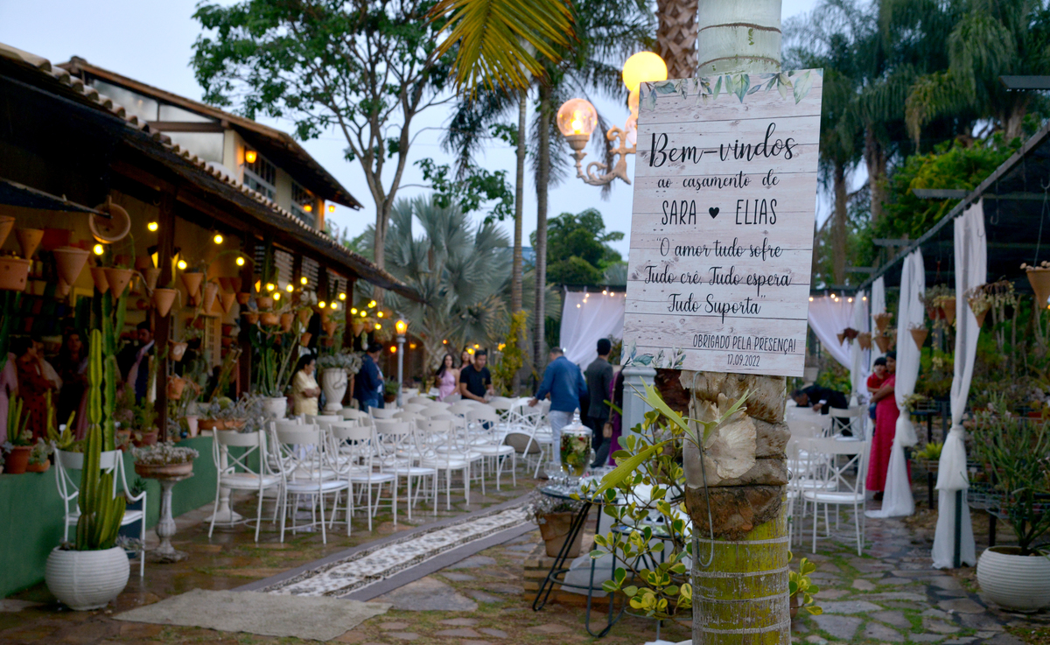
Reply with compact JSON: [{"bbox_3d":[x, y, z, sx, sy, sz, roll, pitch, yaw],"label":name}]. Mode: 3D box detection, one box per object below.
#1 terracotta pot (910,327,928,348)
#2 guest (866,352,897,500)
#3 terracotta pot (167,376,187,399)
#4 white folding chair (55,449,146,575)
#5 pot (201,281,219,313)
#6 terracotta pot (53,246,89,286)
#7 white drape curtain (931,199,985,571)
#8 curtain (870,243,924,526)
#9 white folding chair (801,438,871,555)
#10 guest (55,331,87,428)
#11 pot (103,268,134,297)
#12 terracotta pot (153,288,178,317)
[{"bbox_3d":[3.844,0.162,10.800,0.165,0.200,0.165,1,-3,11],"label":"terracotta pot"},{"bbox_3d":[3.938,1.121,12.121,0.460,1.600,0.480,1,-2,-24],"label":"guest"},{"bbox_3d":[-3.074,0.580,9.800,0.190,0.200,0.190,2,-3,-6],"label":"terracotta pot"},{"bbox_3d":[-2.648,1.212,6.953,0.450,0.880,0.510,1,-2,-2],"label":"white folding chair"},{"bbox_3d":[-2.922,-0.240,10.300,0.165,0.280,0.165,1,-2,0],"label":"pot"},{"bbox_3d":[-2.905,-0.361,7.100,0.240,0.260,0.240,1,-2,0],"label":"terracotta pot"},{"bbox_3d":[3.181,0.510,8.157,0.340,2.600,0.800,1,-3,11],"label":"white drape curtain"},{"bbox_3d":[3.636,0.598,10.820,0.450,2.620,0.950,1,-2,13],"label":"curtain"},{"bbox_3d":[2.461,1.363,8.804,0.490,0.890,0.480,0,-2,8],"label":"white folding chair"},{"bbox_3d":[-4.790,0.897,11.664,0.460,1.630,0.320,2,-3,-21],"label":"guest"},{"bbox_3d":[-2.939,-0.284,8.000,0.220,0.220,0.220,1,-2,0],"label":"pot"},{"bbox_3d":[-3.118,-0.174,9.600,0.215,0.260,0.215,1,-2,0],"label":"terracotta pot"}]

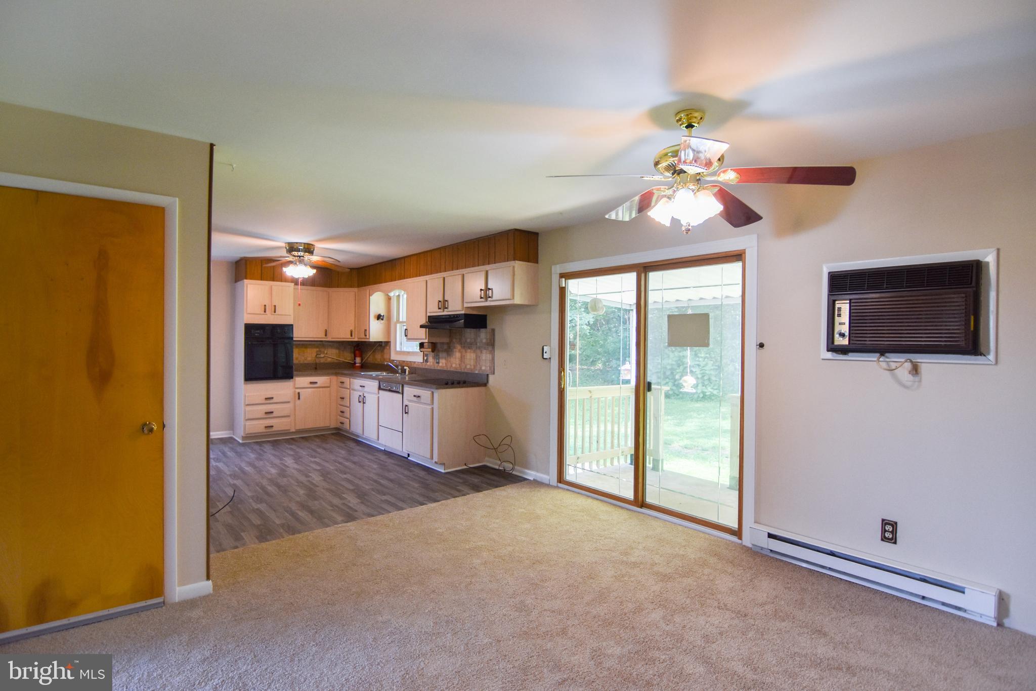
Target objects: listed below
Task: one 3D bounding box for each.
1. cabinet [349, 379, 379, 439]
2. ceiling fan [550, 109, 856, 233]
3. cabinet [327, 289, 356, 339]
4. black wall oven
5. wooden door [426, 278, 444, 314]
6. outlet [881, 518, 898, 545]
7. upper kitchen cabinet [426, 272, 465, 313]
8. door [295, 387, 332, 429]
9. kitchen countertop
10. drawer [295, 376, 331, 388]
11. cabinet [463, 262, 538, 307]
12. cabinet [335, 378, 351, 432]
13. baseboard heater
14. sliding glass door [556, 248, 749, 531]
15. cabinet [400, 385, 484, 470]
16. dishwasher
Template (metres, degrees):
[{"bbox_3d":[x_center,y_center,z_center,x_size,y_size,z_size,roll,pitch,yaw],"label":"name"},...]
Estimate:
[{"bbox_3d":[-1.859,0.837,6.366,0.590,0.765,0.832,0,1,-44],"label":"cabinet"},{"bbox_3d":[0.790,-0.796,2.124,1.300,0.530,1.300,1,1,20],"label":"ceiling fan"},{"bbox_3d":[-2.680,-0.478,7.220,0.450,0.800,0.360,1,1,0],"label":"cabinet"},{"bbox_3d":[-3.498,0.086,6.398,0.580,0.745,0.550,0,1,-38],"label":"black wall oven"},{"bbox_3d":[-0.949,-0.582,5.353,0.030,0.390,0.325,1,0,-42],"label":"wooden door"},{"bbox_3d":[2.096,1.050,2.599,0.010,0.122,0.072,0,1,-44],"label":"outlet"},{"bbox_3d":[-0.719,-0.580,5.322,0.322,0.470,0.754,1,0,-42],"label":"upper kitchen cabinet"},{"bbox_3d":[-2.893,0.891,6.507,0.480,0.562,0.030,1,0,-42],"label":"door"},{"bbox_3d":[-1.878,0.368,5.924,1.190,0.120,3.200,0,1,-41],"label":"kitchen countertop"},{"bbox_3d":[-3.030,0.522,6.662,0.475,0.152,0.440,1,0,-42],"label":"drawer"},{"bbox_3d":[-0.193,-0.603,4.734,0.322,0.409,0.822,1,0,-42],"label":"cabinet"},{"bbox_3d":[-2.236,0.811,6.752,0.634,0.763,0.490,1,0,-42],"label":"cabinet"},{"bbox_3d":[2.043,1.339,2.780,0.068,0.162,1.178,0,1,-44],"label":"baseboard heater"},{"bbox_3d":[1.029,0.340,3.922,0.110,2.066,1.715,0,1,-44],"label":"sliding glass door"},{"bbox_3d":[-0.830,0.890,5.228,0.610,0.870,0.690,0,1,-41],"label":"cabinet"},{"bbox_3d":[-1.346,0.864,5.844,0.590,0.815,0.590,0,1,-44],"label":"dishwasher"}]

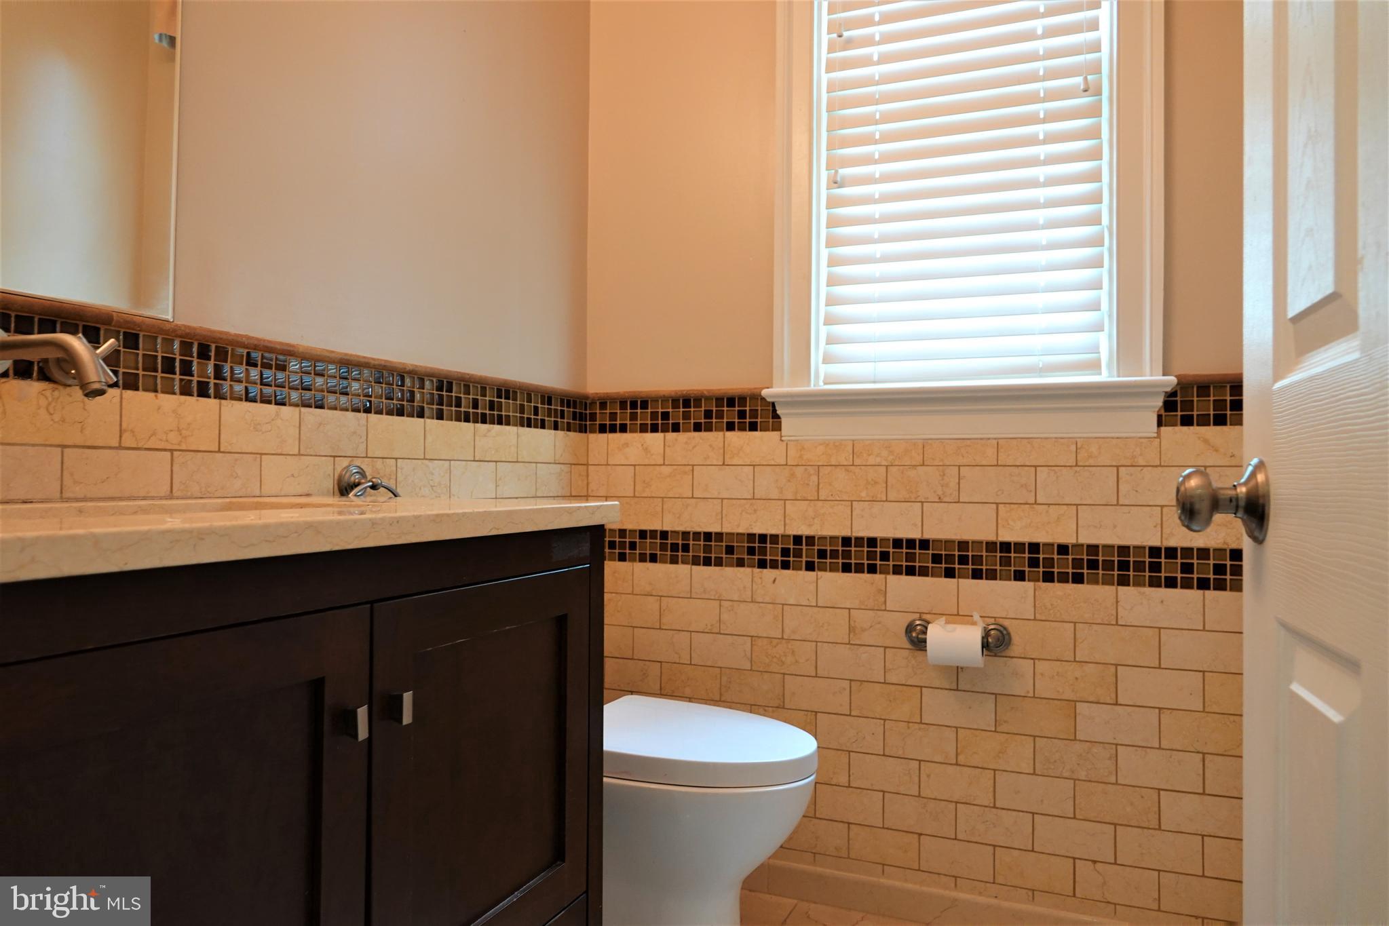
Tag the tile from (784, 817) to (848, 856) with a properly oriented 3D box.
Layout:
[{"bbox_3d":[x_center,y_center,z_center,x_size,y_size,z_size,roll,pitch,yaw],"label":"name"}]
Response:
[{"bbox_3d":[0.274,0.840,2.091,0.151,0.076,0.010,0,-1,22],"label":"tile"}]

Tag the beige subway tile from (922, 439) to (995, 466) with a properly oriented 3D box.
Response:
[{"bbox_3d":[0.568,-0.022,1.986,0.151,0.054,0.010,0,-1,22],"label":"beige subway tile"}]

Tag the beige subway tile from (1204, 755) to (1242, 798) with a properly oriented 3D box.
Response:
[{"bbox_3d":[1.060,0.604,1.769,0.152,0.077,0.010,0,-1,22],"label":"beige subway tile"}]

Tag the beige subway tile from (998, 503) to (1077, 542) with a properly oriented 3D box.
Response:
[{"bbox_3d":[0.713,0.126,1.929,0.152,0.076,0.010,0,-1,23],"label":"beige subway tile"}]

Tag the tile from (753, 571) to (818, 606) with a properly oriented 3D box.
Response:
[{"bbox_3d":[0.209,0.287,2.138,0.152,0.076,0.010,0,-1,23],"label":"tile"}]

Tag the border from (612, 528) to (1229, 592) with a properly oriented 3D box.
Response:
[{"bbox_3d":[0.448,0.205,2.028,1.546,0.078,0.010,0,-1,22],"label":"border"}]

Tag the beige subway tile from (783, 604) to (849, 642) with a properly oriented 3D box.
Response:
[{"bbox_3d":[0.278,0.361,2.084,0.152,0.076,0.010,0,-1,23],"label":"beige subway tile"}]

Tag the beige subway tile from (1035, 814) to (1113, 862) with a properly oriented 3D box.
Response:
[{"bbox_3d":[0.772,0.759,1.880,0.151,0.076,0.010,0,-1,22],"label":"beige subway tile"}]

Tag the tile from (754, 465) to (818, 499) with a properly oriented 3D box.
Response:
[{"bbox_3d":[0.213,0.045,2.133,0.152,0.076,0.010,0,-1,22],"label":"tile"}]

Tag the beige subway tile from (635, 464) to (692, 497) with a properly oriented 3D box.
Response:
[{"bbox_3d":[-0.073,0.045,2.241,0.152,0.076,0.010,0,-1,23],"label":"beige subway tile"}]

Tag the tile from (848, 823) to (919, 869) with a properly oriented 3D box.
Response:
[{"bbox_3d":[0.417,0.839,2.032,0.152,0.076,0.010,0,-1,22],"label":"tile"}]

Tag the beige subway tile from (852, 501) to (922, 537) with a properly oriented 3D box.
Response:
[{"bbox_3d":[0.424,0.124,2.041,0.151,0.076,0.010,0,-1,22],"label":"beige subway tile"}]

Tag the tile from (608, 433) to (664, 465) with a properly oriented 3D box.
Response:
[{"bbox_3d":[-0.143,-0.034,2.291,0.152,0.076,0.010,0,-1,23],"label":"tile"}]

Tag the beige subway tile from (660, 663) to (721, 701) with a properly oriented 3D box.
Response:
[{"bbox_3d":[-0.009,0.519,2.208,0.151,0.076,0.010,0,-1,22],"label":"beige subway tile"}]

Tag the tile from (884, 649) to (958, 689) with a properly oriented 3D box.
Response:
[{"bbox_3d":[0.492,0.444,2.005,0.152,0.077,0.010,0,-1,22],"label":"tile"}]

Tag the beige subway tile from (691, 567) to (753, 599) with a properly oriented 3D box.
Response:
[{"bbox_3d":[0.066,0.286,2.188,0.152,0.076,0.010,0,-1,22],"label":"beige subway tile"}]

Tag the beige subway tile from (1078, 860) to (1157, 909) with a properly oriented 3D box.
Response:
[{"bbox_3d":[0.844,0.841,1.853,0.152,0.077,0.010,0,-1,22],"label":"beige subway tile"}]

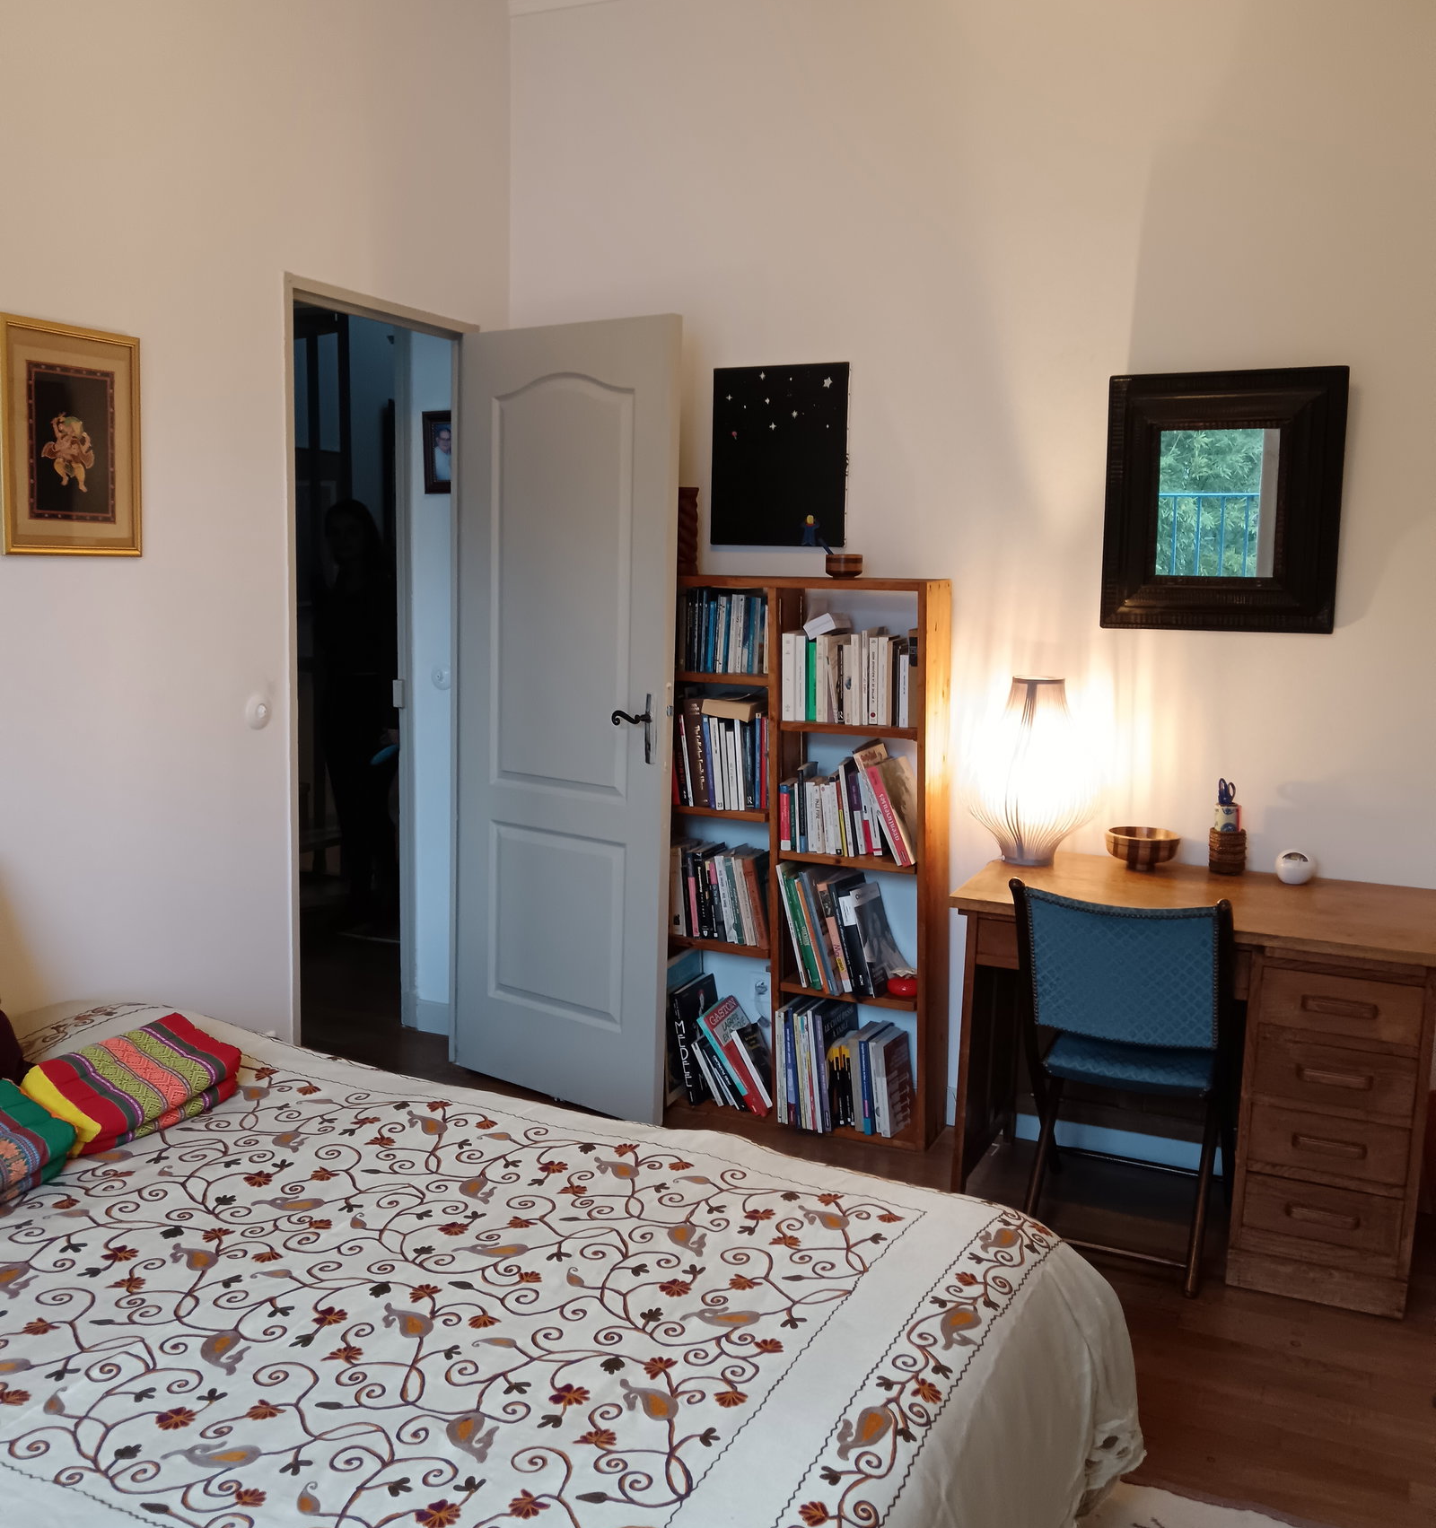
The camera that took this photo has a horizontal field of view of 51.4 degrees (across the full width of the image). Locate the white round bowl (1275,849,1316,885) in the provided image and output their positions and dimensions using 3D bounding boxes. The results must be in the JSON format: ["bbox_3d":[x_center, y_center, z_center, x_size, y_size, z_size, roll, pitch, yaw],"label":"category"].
[{"bbox_3d":[1.333,0.232,3.438,0.090,0.078,0.090,4,7,23],"label":"white round bowl"}]

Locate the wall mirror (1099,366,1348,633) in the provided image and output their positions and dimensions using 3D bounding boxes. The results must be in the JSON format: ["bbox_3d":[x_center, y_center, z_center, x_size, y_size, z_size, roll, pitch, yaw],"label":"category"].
[{"bbox_3d":[1.168,-0.607,3.471,0.520,0.595,0.060,4,7,23],"label":"wall mirror"}]

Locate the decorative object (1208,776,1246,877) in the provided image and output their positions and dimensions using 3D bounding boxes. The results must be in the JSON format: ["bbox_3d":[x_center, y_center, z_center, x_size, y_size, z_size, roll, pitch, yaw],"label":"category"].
[{"bbox_3d":[1.208,0.146,3.521,0.088,0.226,0.088,4,7,23],"label":"decorative object"}]

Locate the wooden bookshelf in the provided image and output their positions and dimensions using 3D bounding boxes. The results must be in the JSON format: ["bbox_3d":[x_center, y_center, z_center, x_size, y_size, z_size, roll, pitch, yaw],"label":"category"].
[{"bbox_3d":[0.223,0.229,3.905,0.743,1.408,0.213,4,7,23],"label":"wooden bookshelf"}]

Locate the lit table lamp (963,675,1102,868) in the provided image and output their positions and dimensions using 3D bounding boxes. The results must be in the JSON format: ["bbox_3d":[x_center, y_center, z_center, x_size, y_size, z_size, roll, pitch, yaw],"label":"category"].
[{"bbox_3d":[0.755,0.014,3.581,0.321,0.454,0.321,4,7,23],"label":"lit table lamp"}]

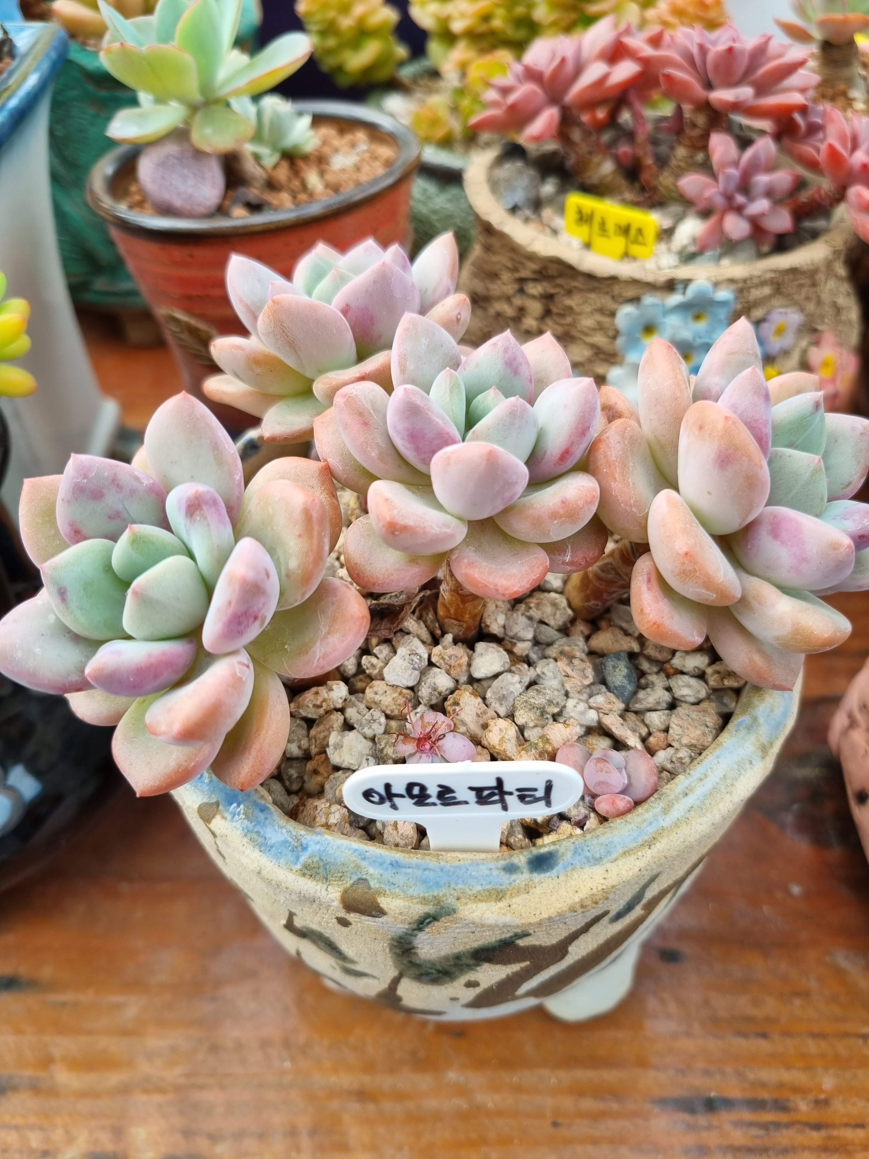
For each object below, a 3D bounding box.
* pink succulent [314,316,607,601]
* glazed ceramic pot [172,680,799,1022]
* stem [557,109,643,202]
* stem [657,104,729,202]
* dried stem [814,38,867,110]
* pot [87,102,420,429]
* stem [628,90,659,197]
[{"bbox_3d":[0.005,-0.023,0.161,0.052,0.038,0.049,-3,47,0],"label":"pink succulent"},{"bbox_3d":[0.008,0.039,0.228,0.142,0.116,0.142,-2,47,2],"label":"glazed ceramic pot"},{"bbox_3d":[0.056,-0.144,0.295,0.026,0.025,0.020,-3,47,0],"label":"stem"},{"bbox_3d":[0.087,-0.144,0.295,0.020,0.027,0.018,-3,47,0],"label":"stem"},{"bbox_3d":[0.166,-0.206,0.355,0.015,0.022,0.015,-3,47,0],"label":"dried stem"},{"bbox_3d":[-0.071,-0.136,0.395,0.132,0.112,0.132,-2,47,2],"label":"pot"},{"bbox_3d":[0.071,-0.147,0.295,0.009,0.033,0.009,-3,47,0],"label":"stem"}]

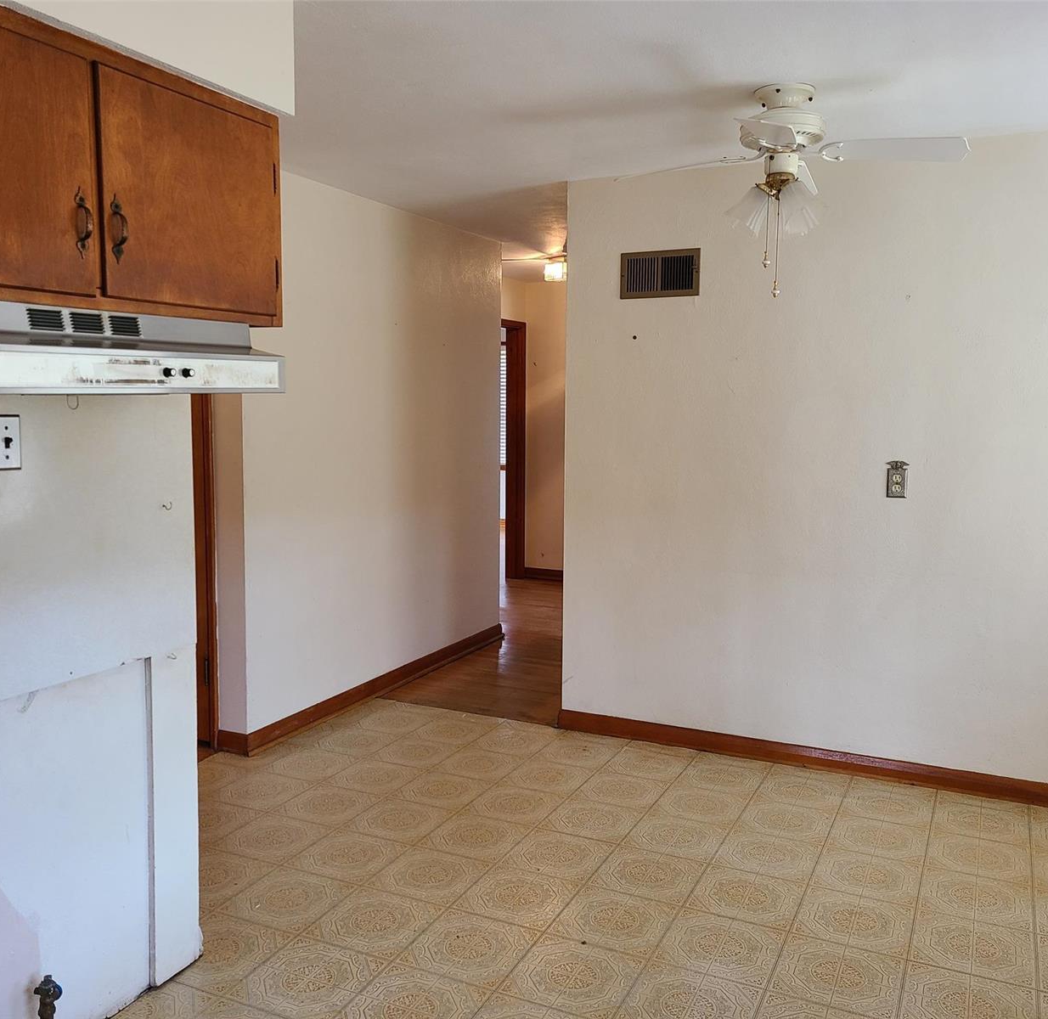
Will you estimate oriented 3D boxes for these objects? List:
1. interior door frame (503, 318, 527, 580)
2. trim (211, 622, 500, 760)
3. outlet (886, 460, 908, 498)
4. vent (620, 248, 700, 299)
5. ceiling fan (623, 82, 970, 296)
[{"bbox_3d":[-0.243,-0.427,8.040,0.150,2.105,0.880,3,7,25],"label":"interior door frame"},{"bbox_3d":[-0.710,0.868,5.374,0.170,0.094,2.400,3,7,25],"label":"trim"},{"bbox_3d":[1.433,-0.114,3.922,0.082,0.140,0.015,3,7,25],"label":"outlet"},{"bbox_3d":[0.566,-0.978,4.245,0.344,0.195,0.020,3,7,25],"label":"vent"},{"bbox_3d":[0.805,-0.997,3.223,1.100,0.600,1.100,3,7,25],"label":"ceiling fan"}]

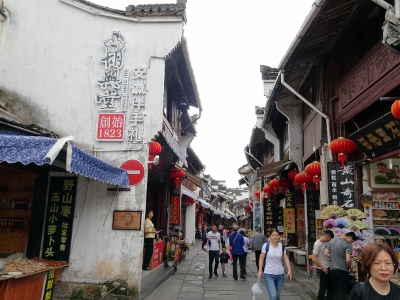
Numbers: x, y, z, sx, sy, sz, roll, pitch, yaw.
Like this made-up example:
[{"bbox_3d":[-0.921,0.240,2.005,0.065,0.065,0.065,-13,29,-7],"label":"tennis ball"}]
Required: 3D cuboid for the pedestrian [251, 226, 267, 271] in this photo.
[{"bbox_3d":[2.264,3.784,13.304,0.570,1.657,0.380,0,-12,5],"label":"pedestrian"}]

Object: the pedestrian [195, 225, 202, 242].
[{"bbox_3d":[-0.111,7.167,29.652,0.500,1.580,0.400,3,-13,-11],"label":"pedestrian"}]

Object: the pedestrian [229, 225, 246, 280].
[{"bbox_3d":[1.202,3.273,11.110,0.560,1.688,0.380,0,-12,5],"label":"pedestrian"}]

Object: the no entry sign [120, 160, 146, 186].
[{"bbox_3d":[-1.547,0.526,7.897,0.600,0.602,0.040,1,-12,0],"label":"no entry sign"}]

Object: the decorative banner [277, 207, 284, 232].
[{"bbox_3d":[4.214,3.639,18.151,0.420,1.380,0.080,-1,-12,5],"label":"decorative banner"}]

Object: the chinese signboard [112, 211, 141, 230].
[{"bbox_3d":[-1.601,1.565,7.688,0.645,0.419,0.040,1,-12,0],"label":"chinese signboard"}]

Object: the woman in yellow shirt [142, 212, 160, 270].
[{"bbox_3d":[-1.300,2.451,9.390,0.480,1.620,0.450,-3,-13,17],"label":"woman in yellow shirt"}]

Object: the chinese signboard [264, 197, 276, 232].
[{"bbox_3d":[3.785,3.608,18.669,0.620,2.100,0.100,-1,-12,5],"label":"chinese signboard"}]

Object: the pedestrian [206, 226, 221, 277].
[{"bbox_3d":[0.463,3.376,11.545,0.520,1.685,0.380,1,-12,0],"label":"pedestrian"}]

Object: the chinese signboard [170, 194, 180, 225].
[{"bbox_3d":[-0.960,2.402,13.804,0.385,1.150,0.040,1,-12,0],"label":"chinese signboard"}]

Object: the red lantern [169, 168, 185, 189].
[{"bbox_3d":[-0.853,1.137,13.571,0.560,0.755,0.560,1,-12,0],"label":"red lantern"}]

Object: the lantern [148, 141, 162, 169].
[{"bbox_3d":[-1.333,0.152,9.588,0.550,0.770,0.550,1,-12,0],"label":"lantern"}]

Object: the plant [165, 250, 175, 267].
[{"bbox_3d":[-1.088,3.897,12.451,0.380,0.570,0.380,2,-12,-6],"label":"plant"}]

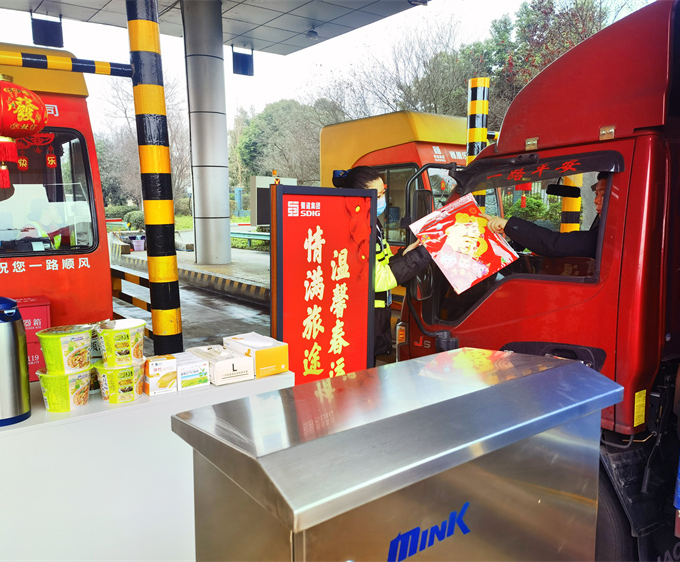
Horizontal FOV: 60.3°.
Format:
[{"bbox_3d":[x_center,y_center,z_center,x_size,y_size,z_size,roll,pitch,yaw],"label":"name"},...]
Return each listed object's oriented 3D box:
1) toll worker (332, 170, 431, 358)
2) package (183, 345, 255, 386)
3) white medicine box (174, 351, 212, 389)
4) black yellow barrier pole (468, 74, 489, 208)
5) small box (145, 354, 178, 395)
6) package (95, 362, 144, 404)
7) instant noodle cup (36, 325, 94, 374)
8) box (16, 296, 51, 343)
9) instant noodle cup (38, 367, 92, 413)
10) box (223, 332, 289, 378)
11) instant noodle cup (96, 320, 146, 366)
[{"bbox_3d":[0.210,0.244,2.962,0.500,1.620,0.500,-1,8,0],"label":"toll worker"},{"bbox_3d":[-0.397,0.275,1.928,0.132,0.073,0.220,-7,10,-38],"label":"package"},{"bbox_3d":[-0.485,0.282,1.838,0.101,0.075,0.138,-6,10,-36],"label":"white medicine box"},{"bbox_3d":[1.545,-0.950,6.579,0.225,2.580,0.225,-6,10,-33],"label":"black yellow barrier pole"},{"bbox_3d":[-0.539,0.285,1.762,0.081,0.103,0.052,-6,9,-32],"label":"small box"},{"bbox_3d":[-0.639,0.291,1.717,0.145,0.107,0.145,-6,10,-33],"label":"package"},{"bbox_3d":[-0.771,0.195,1.648,0.145,0.107,0.145,-6,10,-33],"label":"instant noodle cup"},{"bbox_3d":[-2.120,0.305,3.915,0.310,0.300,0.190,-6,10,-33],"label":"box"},{"bbox_3d":[-0.776,0.301,1.658,0.145,0.107,0.145,-6,10,-33],"label":"instant noodle cup"},{"bbox_3d":[-0.290,0.252,2.003,0.123,0.093,0.230,-7,10,-37],"label":"box"},{"bbox_3d":[-0.635,0.183,1.716,0.145,0.107,0.145,-6,10,-33],"label":"instant noodle cup"}]

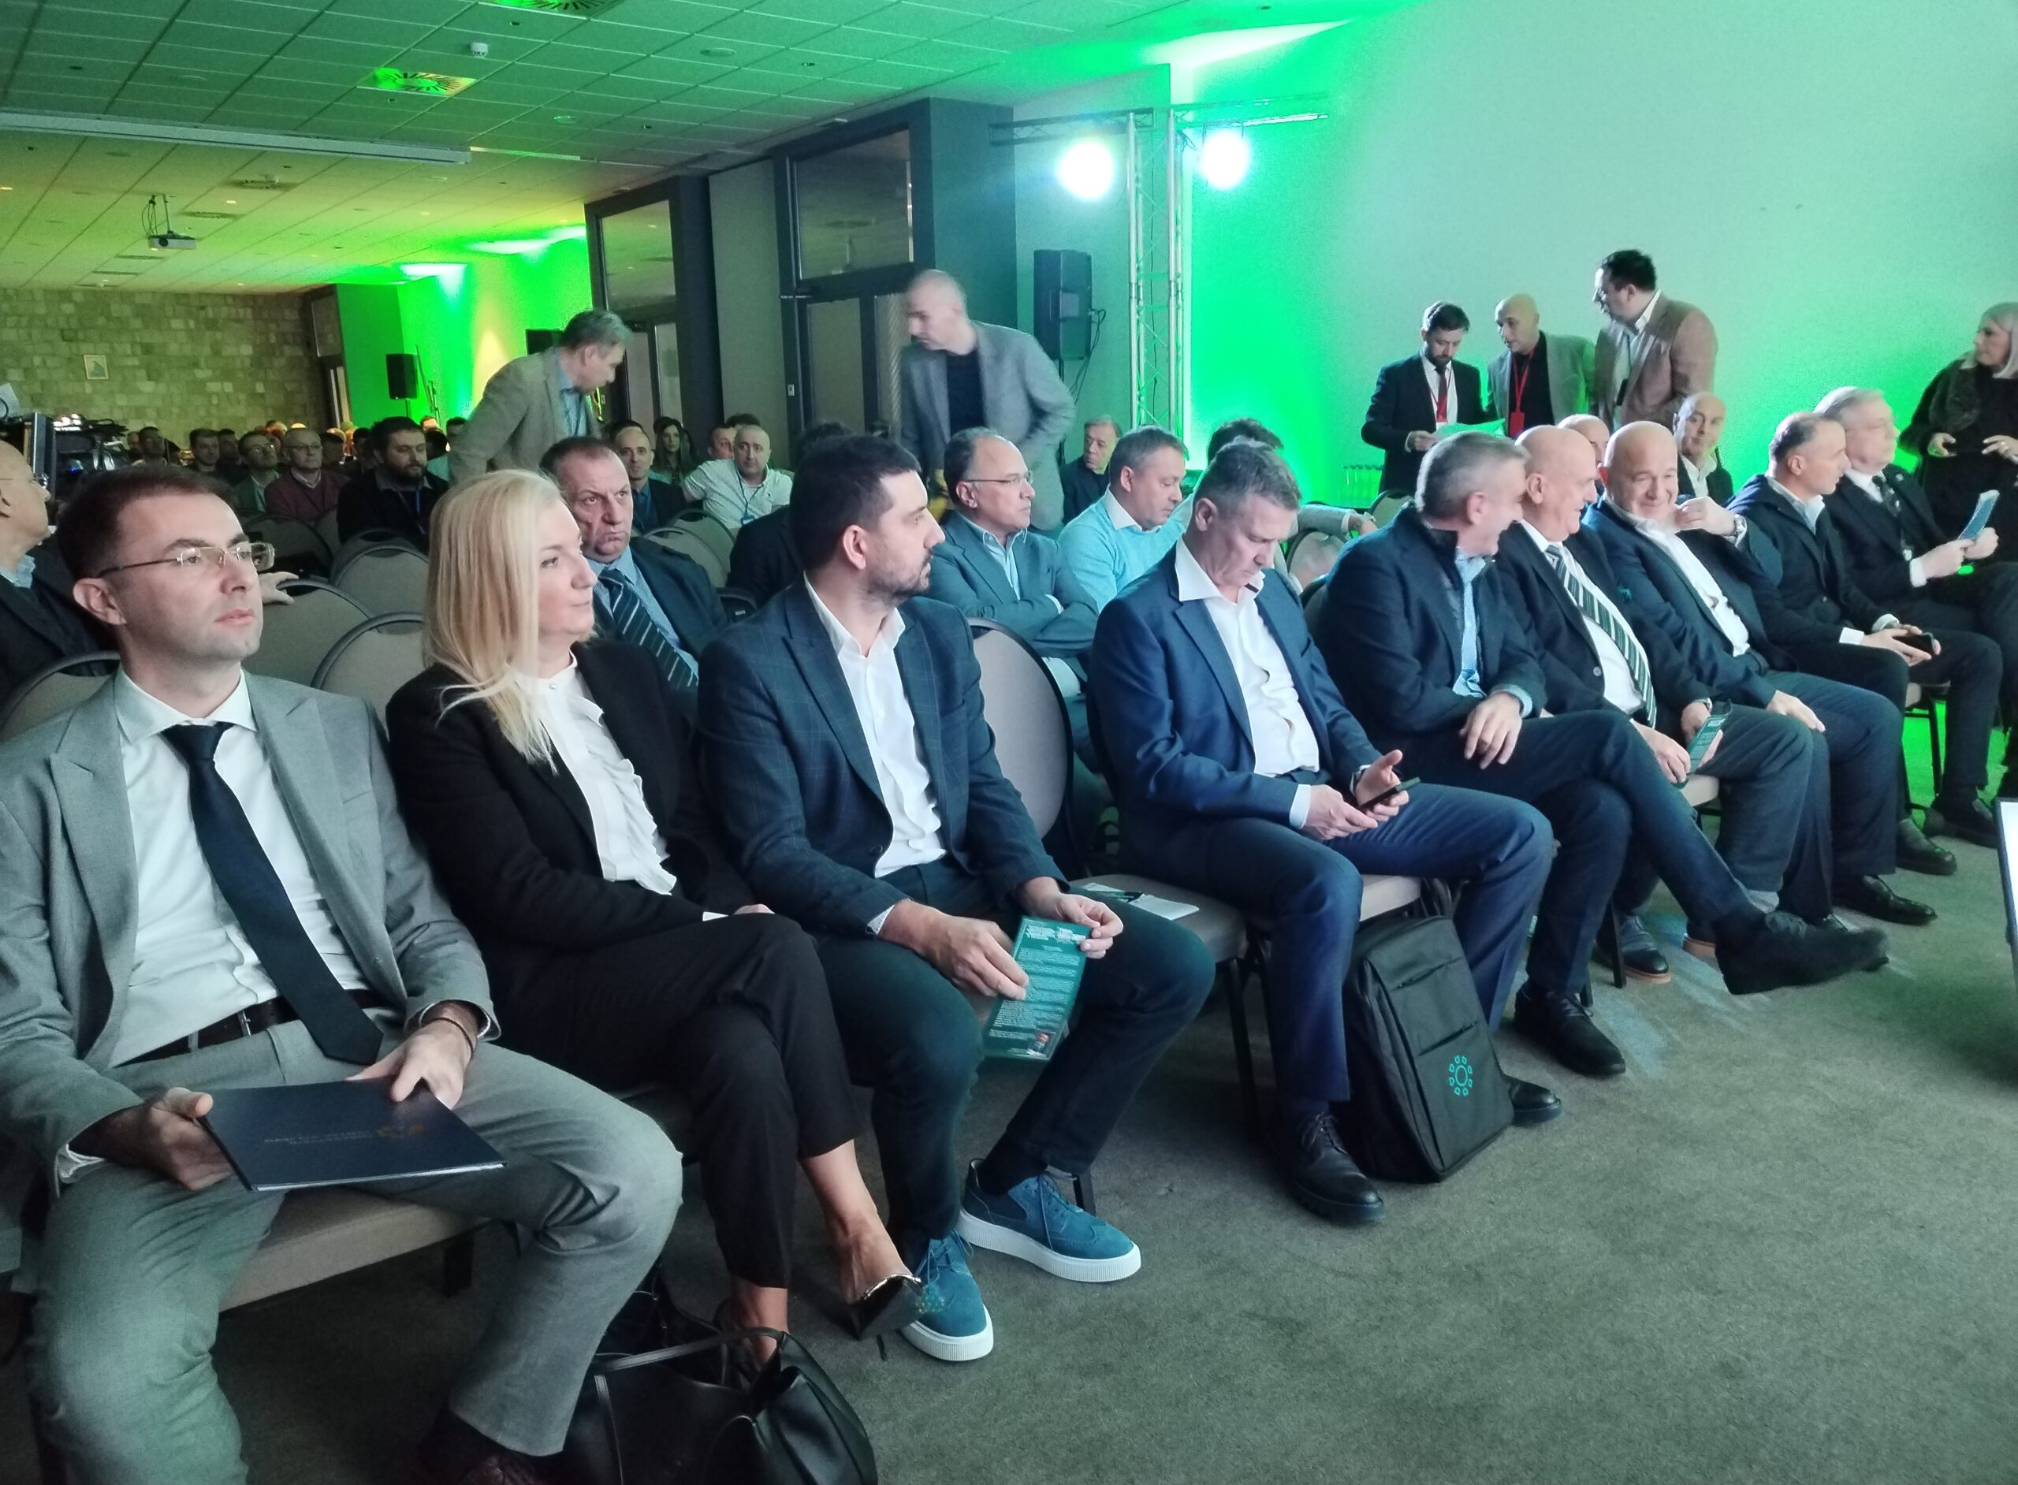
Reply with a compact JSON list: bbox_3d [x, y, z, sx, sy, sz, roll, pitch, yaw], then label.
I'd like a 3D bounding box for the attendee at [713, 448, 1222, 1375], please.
[{"bbox_3d":[-0.076,0.187,2.427,0.600,1.330,0.770,-11,15,-39],"label":"attendee"}]

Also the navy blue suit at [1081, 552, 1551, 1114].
[{"bbox_3d":[0.615,0.107,3.009,0.740,1.000,0.740,-12,16,-42],"label":"navy blue suit"}]

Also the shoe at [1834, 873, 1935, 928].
[{"bbox_3d":[2.271,0.389,4.007,0.300,0.110,0.110,11,17,44],"label":"shoe"}]

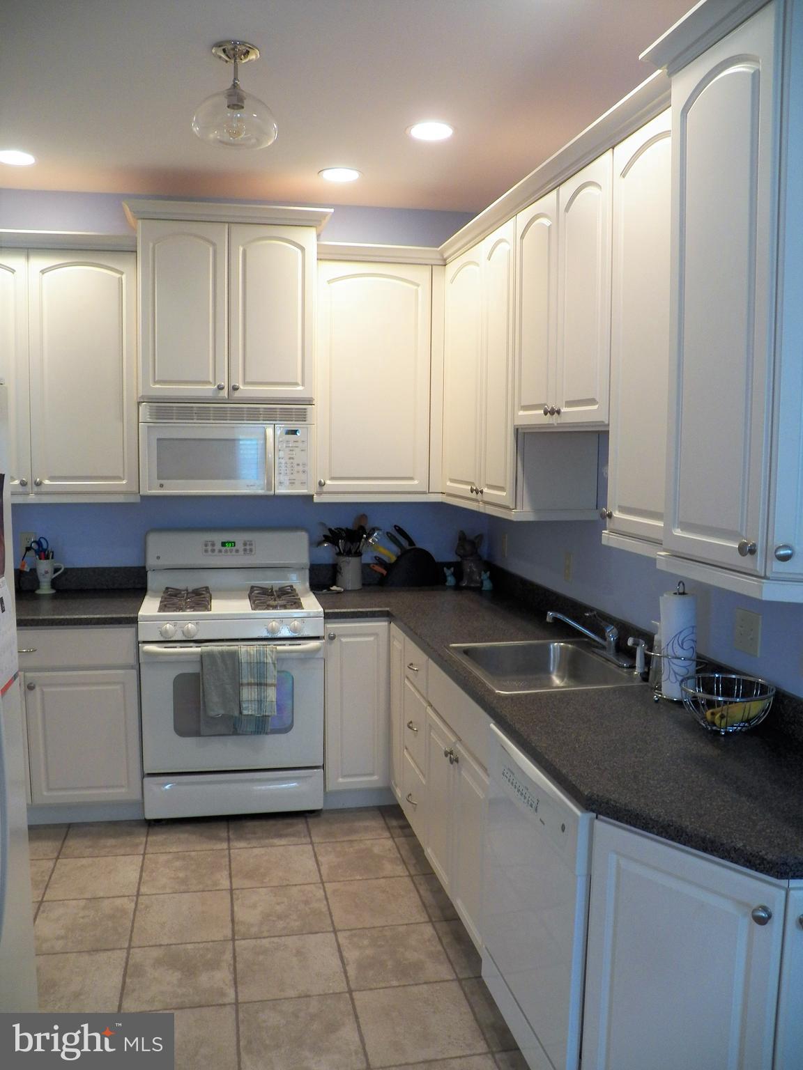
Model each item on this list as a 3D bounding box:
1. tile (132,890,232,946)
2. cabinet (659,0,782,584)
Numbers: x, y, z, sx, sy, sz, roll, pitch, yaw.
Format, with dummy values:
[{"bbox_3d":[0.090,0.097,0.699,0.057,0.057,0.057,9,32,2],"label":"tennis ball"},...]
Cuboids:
[{"bbox_3d":[-0.713,1.259,2.838,0.323,0.010,0.323,-1,6,-12],"label":"tile"},{"bbox_3d":[0.790,-0.429,1.730,0.370,1.075,0.385,-1,7,-12],"label":"cabinet"}]

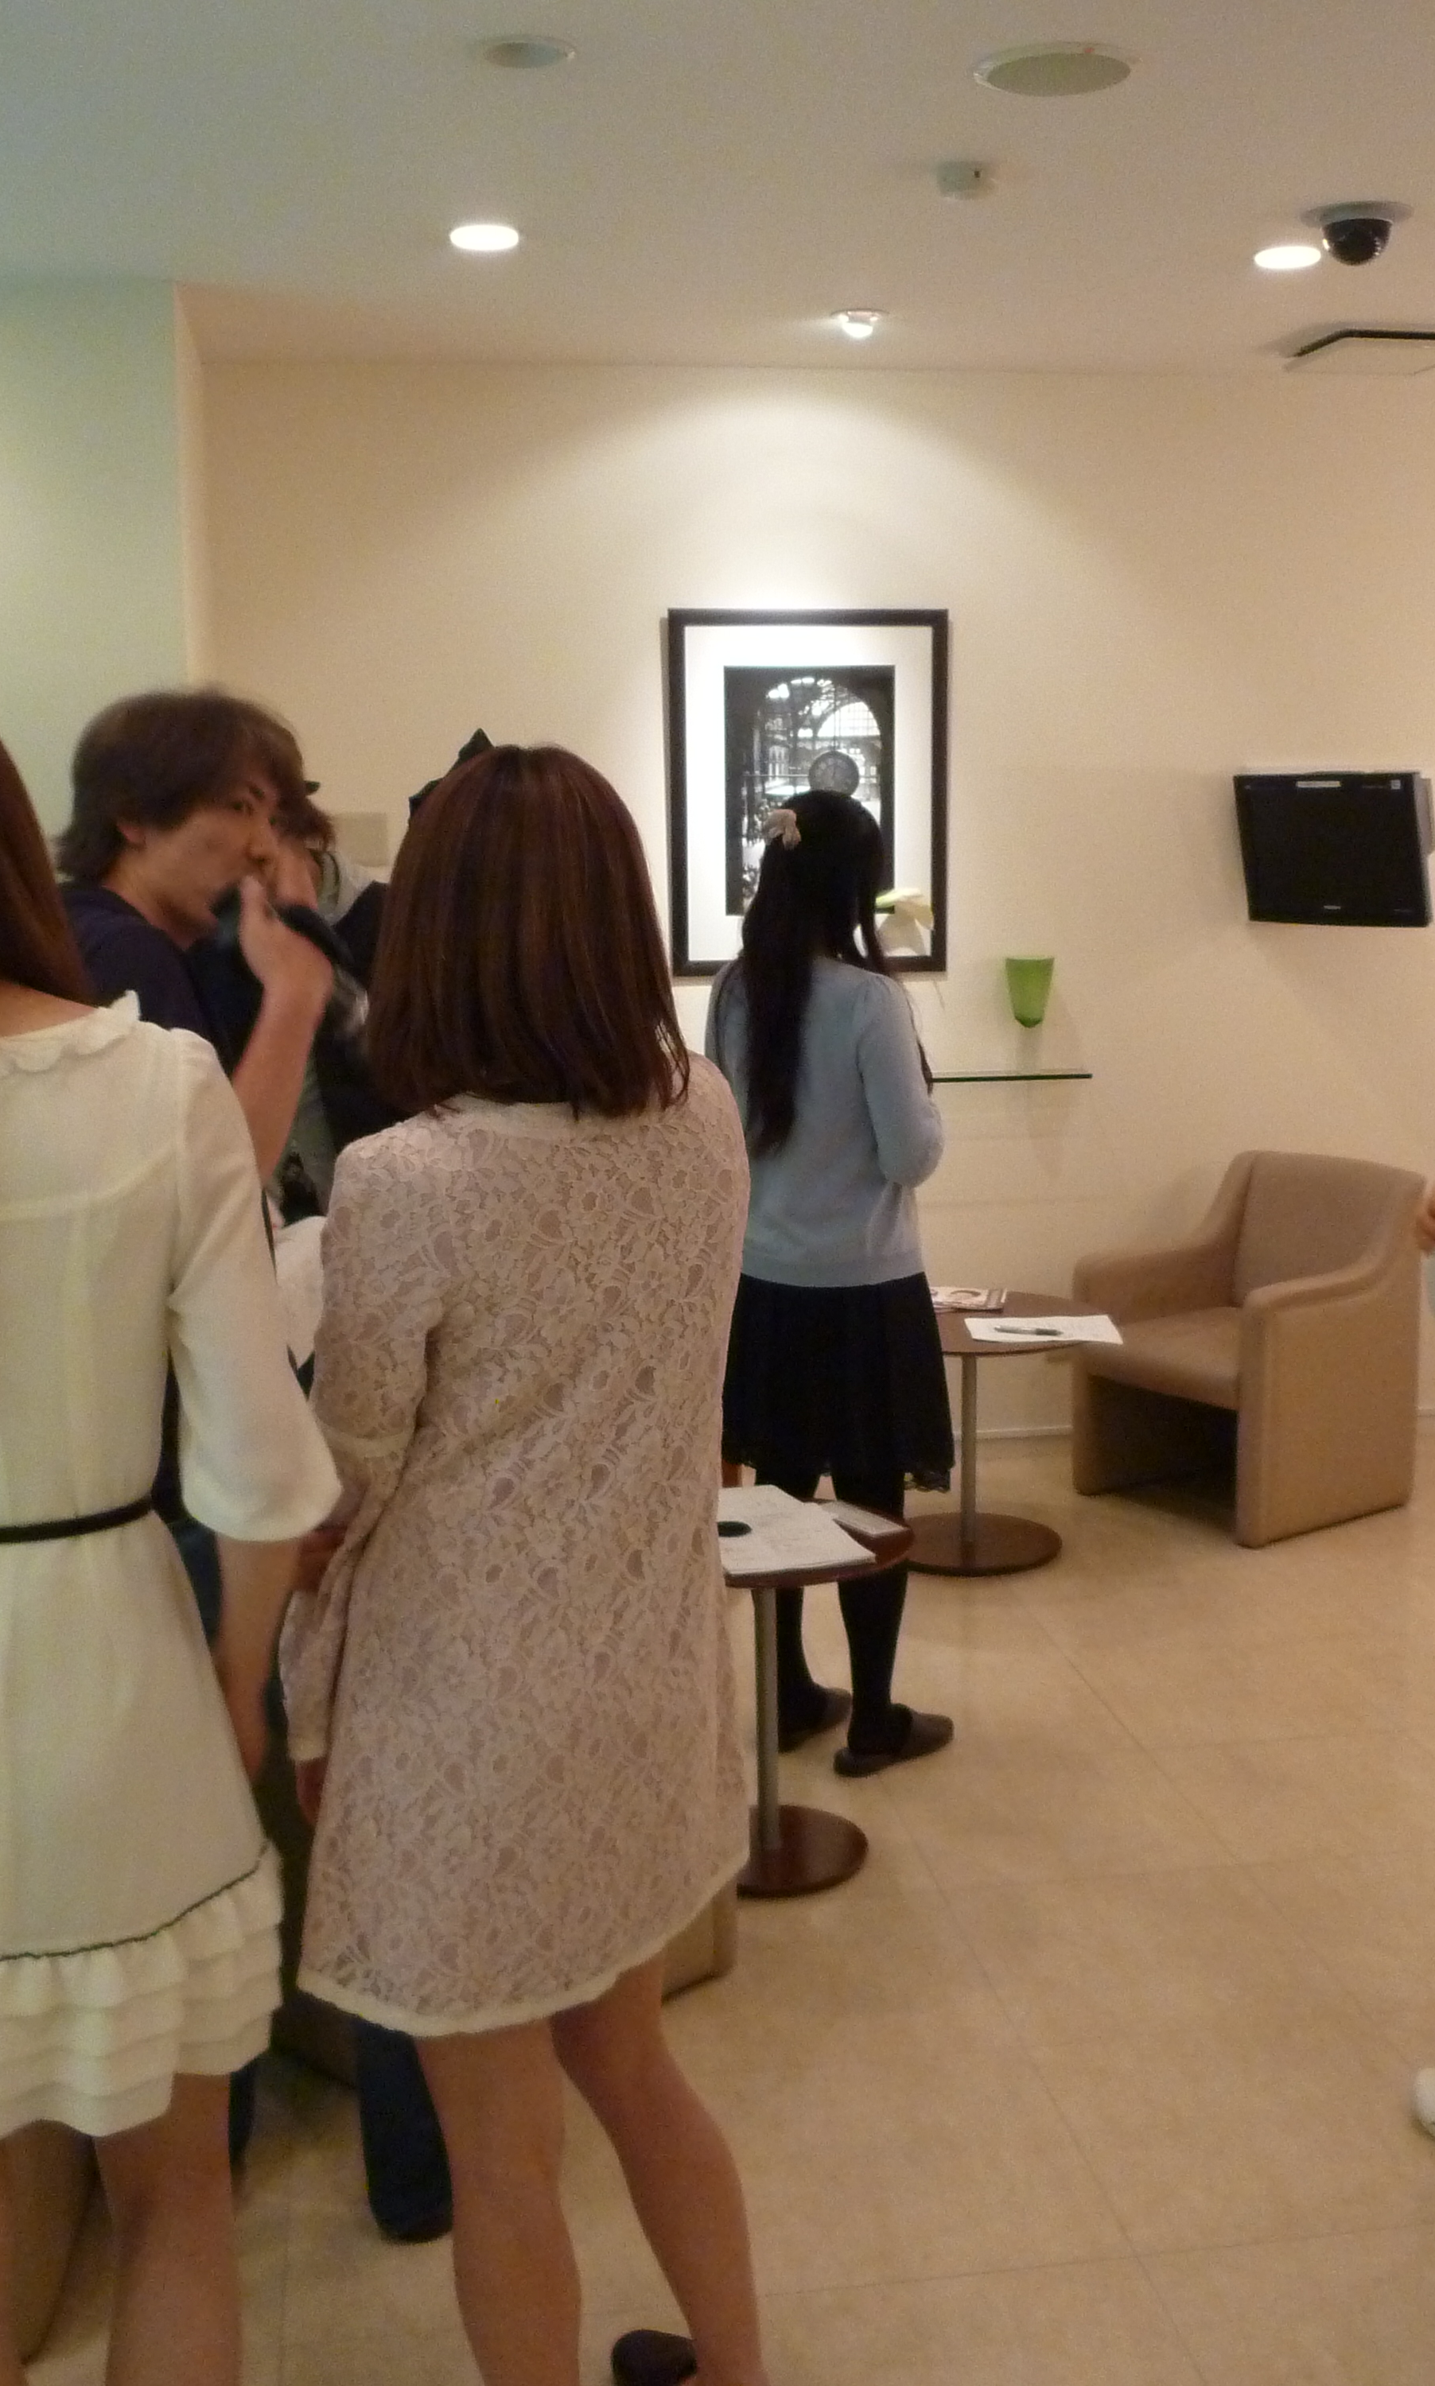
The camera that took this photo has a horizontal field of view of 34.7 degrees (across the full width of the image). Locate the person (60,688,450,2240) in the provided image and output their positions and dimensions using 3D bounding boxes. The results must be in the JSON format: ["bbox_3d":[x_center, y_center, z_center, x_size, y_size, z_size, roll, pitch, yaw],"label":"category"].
[{"bbox_3d":[-0.507,0.308,2.476,0.460,1.670,0.460,-4,9,-18],"label":"person"}]

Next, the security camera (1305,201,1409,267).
[{"bbox_3d":[1.104,-1.644,3.966,0.185,0.090,0.185,-2,9,-8],"label":"security camera"}]

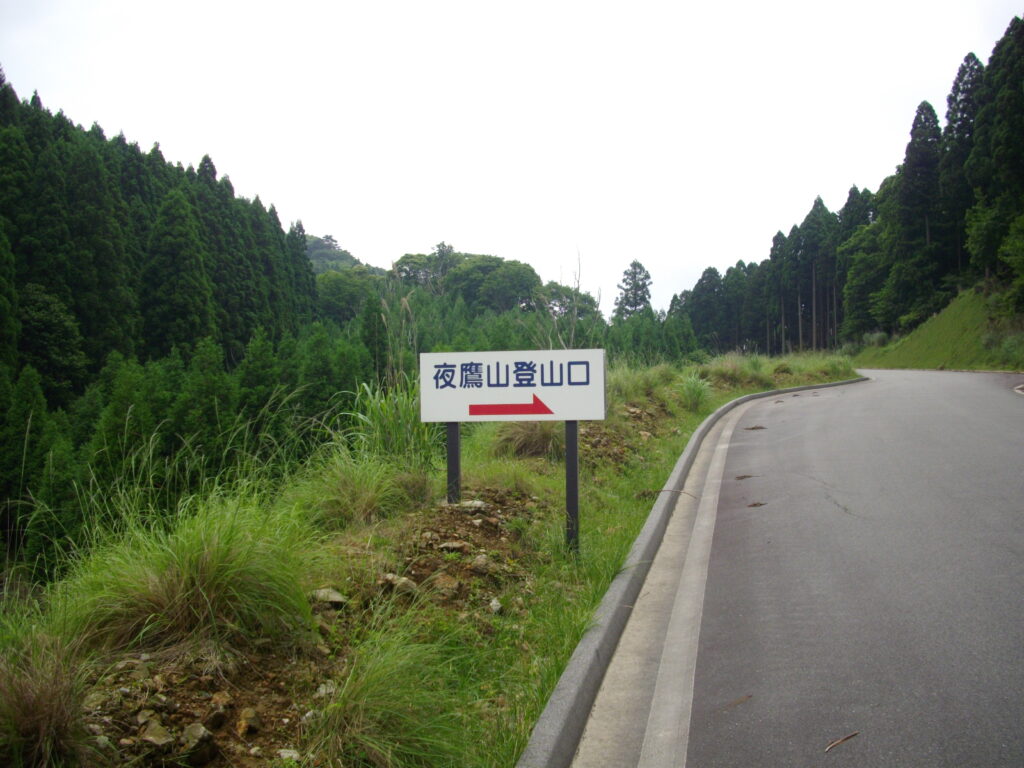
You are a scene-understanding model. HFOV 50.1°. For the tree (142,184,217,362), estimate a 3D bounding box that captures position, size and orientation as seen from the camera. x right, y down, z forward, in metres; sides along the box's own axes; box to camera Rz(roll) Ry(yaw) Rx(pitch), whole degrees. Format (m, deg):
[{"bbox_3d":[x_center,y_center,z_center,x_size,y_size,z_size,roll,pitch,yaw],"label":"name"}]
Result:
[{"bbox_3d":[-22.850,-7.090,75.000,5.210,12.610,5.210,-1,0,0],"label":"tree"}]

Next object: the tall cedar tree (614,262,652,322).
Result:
[{"bbox_3d":[14.310,-9.210,130.000,4.870,10.930,4.870,-1,0,0],"label":"tall cedar tree"}]

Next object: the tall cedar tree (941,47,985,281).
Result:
[{"bbox_3d":[29.700,-14.110,72.000,3.160,15.390,3.160,-1,0,0],"label":"tall cedar tree"}]

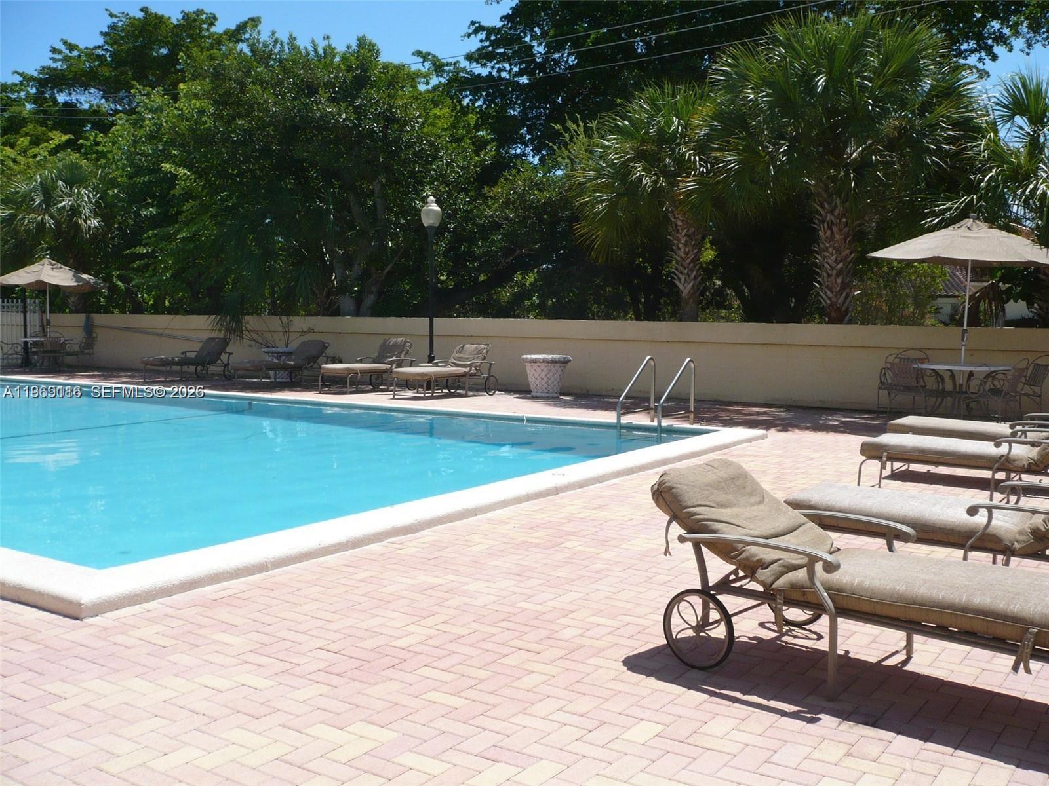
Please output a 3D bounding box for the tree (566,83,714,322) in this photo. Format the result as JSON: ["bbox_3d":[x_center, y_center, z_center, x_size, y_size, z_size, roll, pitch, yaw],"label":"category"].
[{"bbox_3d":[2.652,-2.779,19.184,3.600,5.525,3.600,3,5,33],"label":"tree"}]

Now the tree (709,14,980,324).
[{"bbox_3d":[5.398,-3.046,17.652,4.500,6.340,4.300,3,5,33],"label":"tree"}]

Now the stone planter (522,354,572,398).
[{"bbox_3d":[0.376,-0.298,18.200,0.845,0.697,0.845,0,4,0],"label":"stone planter"}]

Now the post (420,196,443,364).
[{"bbox_3d":[-1.685,-1.792,19.179,0.410,3.490,0.410,0,4,0],"label":"post"}]

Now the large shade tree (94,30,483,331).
[{"bbox_3d":[-4.939,-3.975,22.717,8.300,7.240,7.000,3,5,33],"label":"large shade tree"}]

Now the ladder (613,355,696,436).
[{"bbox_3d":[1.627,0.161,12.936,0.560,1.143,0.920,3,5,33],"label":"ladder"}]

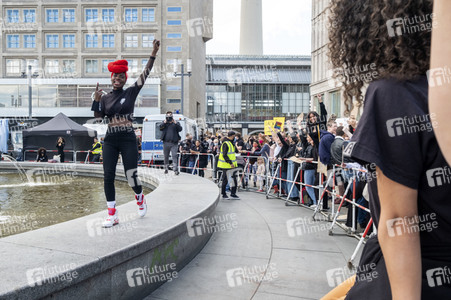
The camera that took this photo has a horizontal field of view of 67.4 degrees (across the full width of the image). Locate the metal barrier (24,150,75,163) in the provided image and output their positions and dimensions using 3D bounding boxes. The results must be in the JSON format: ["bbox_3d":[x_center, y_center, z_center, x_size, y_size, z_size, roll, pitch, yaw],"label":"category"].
[{"bbox_3d":[-8.661,0.528,16.689,2.500,1.080,0.500,1,1,-2],"label":"metal barrier"}]

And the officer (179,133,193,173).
[{"bbox_3d":[-1.623,0.267,13.881,0.420,1.860,0.520,1,1,30],"label":"officer"}]

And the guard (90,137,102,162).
[{"bbox_3d":[-6.232,0.251,16.282,0.620,1.700,0.520,0,1,-20],"label":"guard"}]

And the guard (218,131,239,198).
[{"bbox_3d":[0.114,0.408,9.081,0.500,1.810,0.520,1,1,20],"label":"guard"}]

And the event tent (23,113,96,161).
[{"bbox_3d":[-9.999,-0.654,20.746,3.000,3.250,3.000,1,1,5],"label":"event tent"}]

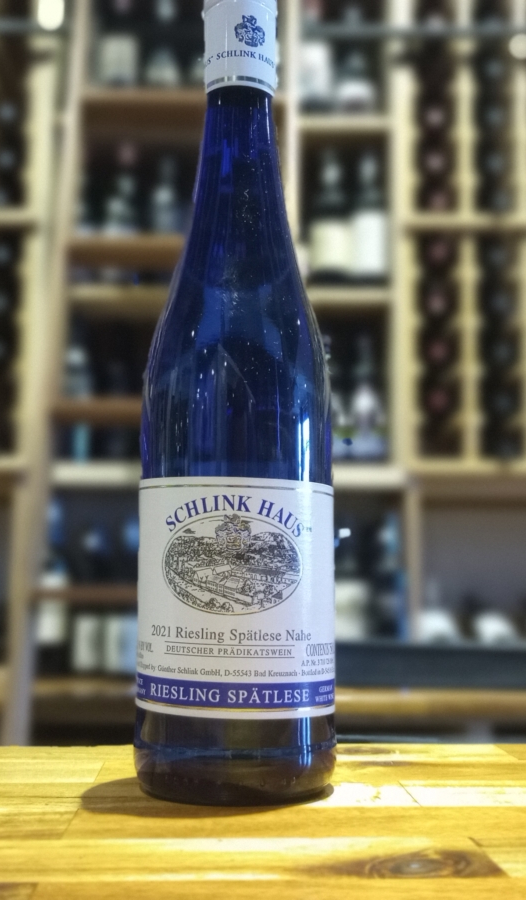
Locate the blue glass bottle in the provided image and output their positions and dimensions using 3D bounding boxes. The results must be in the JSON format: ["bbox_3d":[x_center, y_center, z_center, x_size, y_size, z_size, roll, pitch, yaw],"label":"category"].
[{"bbox_3d":[-0.010,-0.036,0.390,0.077,0.331,0.077,0,-7,1],"label":"blue glass bottle"}]

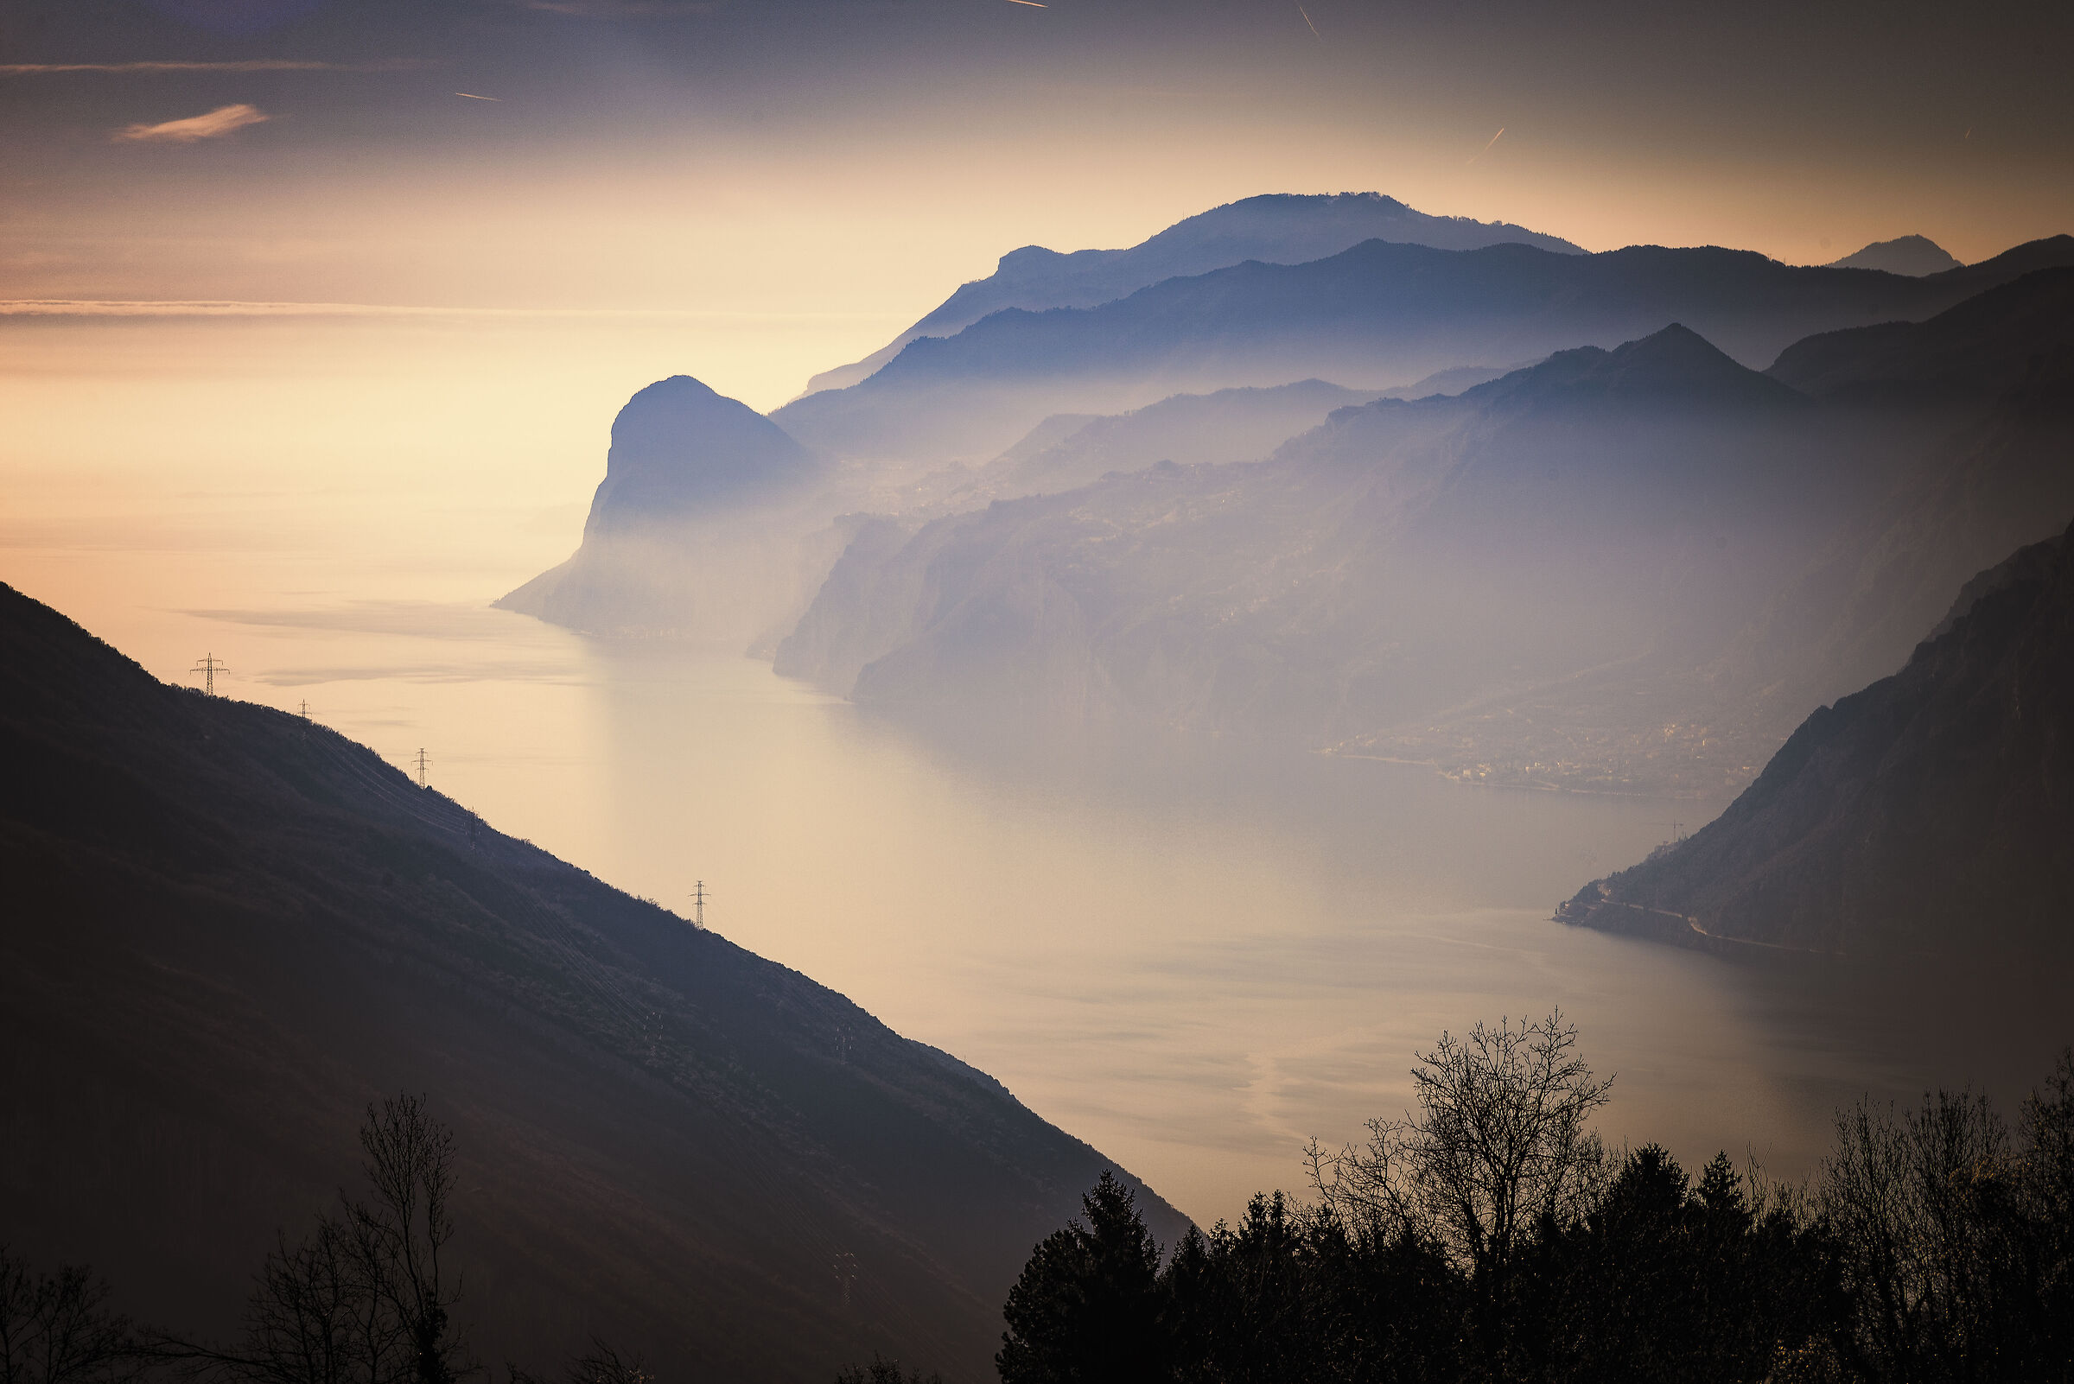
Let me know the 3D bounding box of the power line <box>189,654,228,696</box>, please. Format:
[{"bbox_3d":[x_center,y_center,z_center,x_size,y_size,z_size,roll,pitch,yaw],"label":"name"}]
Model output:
[{"bbox_3d":[-526.338,-10.828,4400.000,25.500,28.500,4.800,0,3,-7],"label":"power line"}]

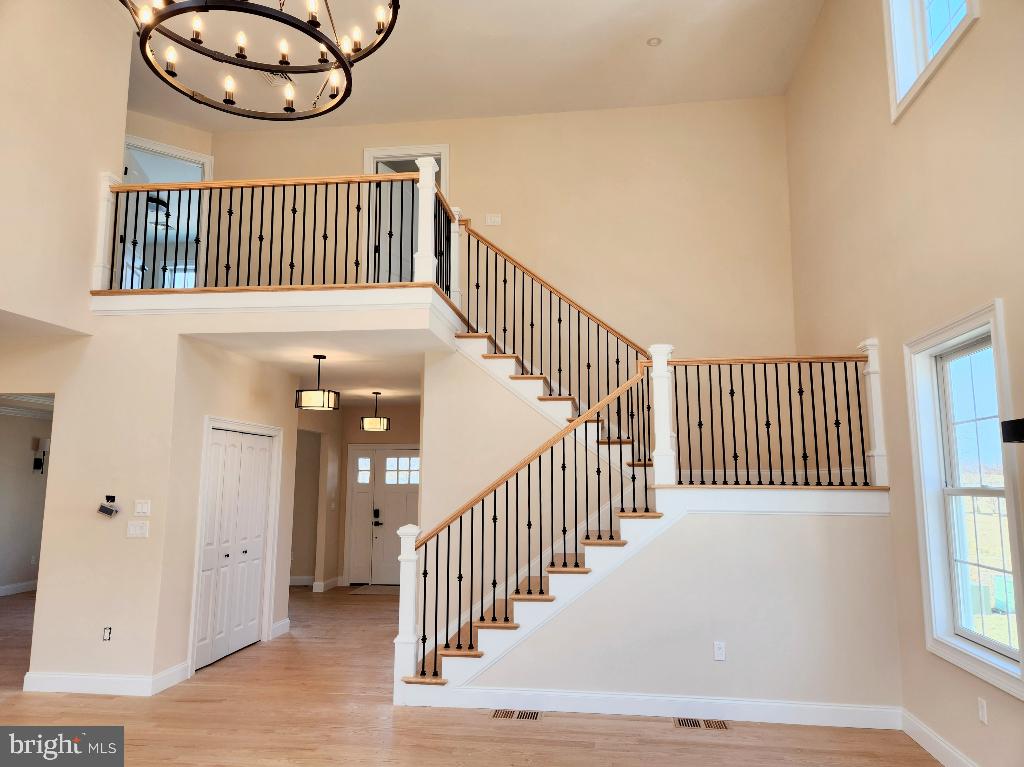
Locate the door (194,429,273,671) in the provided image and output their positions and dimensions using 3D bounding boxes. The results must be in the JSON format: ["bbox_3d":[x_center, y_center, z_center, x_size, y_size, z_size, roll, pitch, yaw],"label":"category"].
[{"bbox_3d":[-2.567,1.470,6.326,0.040,2.020,1.200,0,-8,7],"label":"door"}]

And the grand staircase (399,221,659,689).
[{"bbox_3d":[0.265,0.494,5.948,1.980,3.900,1.930,0,-8,7],"label":"grand staircase"}]

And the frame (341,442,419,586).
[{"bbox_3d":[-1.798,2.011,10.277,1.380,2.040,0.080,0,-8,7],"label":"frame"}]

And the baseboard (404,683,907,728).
[{"bbox_3d":[0.863,2.218,4.676,3.420,0.142,0.020,0,-8,7],"label":"baseboard"}]

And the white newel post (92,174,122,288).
[{"bbox_3d":[-3.339,-1.245,5.691,0.175,1.030,0.175,0,-8,7],"label":"white newel post"}]

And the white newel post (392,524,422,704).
[{"bbox_3d":[-0.757,1.682,5.019,0.178,1.275,0.178,0,-8,7],"label":"white newel post"}]

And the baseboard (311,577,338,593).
[{"bbox_3d":[-2.694,2.919,9.885,0.150,0.143,0.550,-1,-8,7],"label":"baseboard"}]

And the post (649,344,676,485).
[{"bbox_3d":[1.115,0.224,5.036,0.172,1.035,0.172,-1,-8,7],"label":"post"}]

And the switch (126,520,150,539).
[{"bbox_3d":[-2.872,1.121,5.226,0.175,0.120,0.012,0,-8,7],"label":"switch"}]

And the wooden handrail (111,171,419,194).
[{"bbox_3d":[-2.066,-1.641,5.603,2.680,0.058,0.062,-1,-8,7],"label":"wooden handrail"}]

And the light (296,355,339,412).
[{"bbox_3d":[-1.803,-0.014,6.348,0.430,0.490,0.430,-1,-8,7],"label":"light"}]

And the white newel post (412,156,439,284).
[{"bbox_3d":[-0.669,-1.278,5.379,0.170,1.030,0.170,-1,-8,7],"label":"white newel post"}]

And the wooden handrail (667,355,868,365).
[{"bbox_3d":[1.855,-0.169,4.944,1.380,0.058,0.062,0,-8,7],"label":"wooden handrail"}]

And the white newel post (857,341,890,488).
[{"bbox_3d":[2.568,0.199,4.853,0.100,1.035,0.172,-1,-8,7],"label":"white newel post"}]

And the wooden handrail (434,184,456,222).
[{"bbox_3d":[-0.607,-1.587,5.938,0.062,0.058,0.900,-1,-8,7],"label":"wooden handrail"}]

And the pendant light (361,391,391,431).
[{"bbox_3d":[-1.817,0.383,9.118,0.415,0.520,0.415,0,-8,7],"label":"pendant light"}]

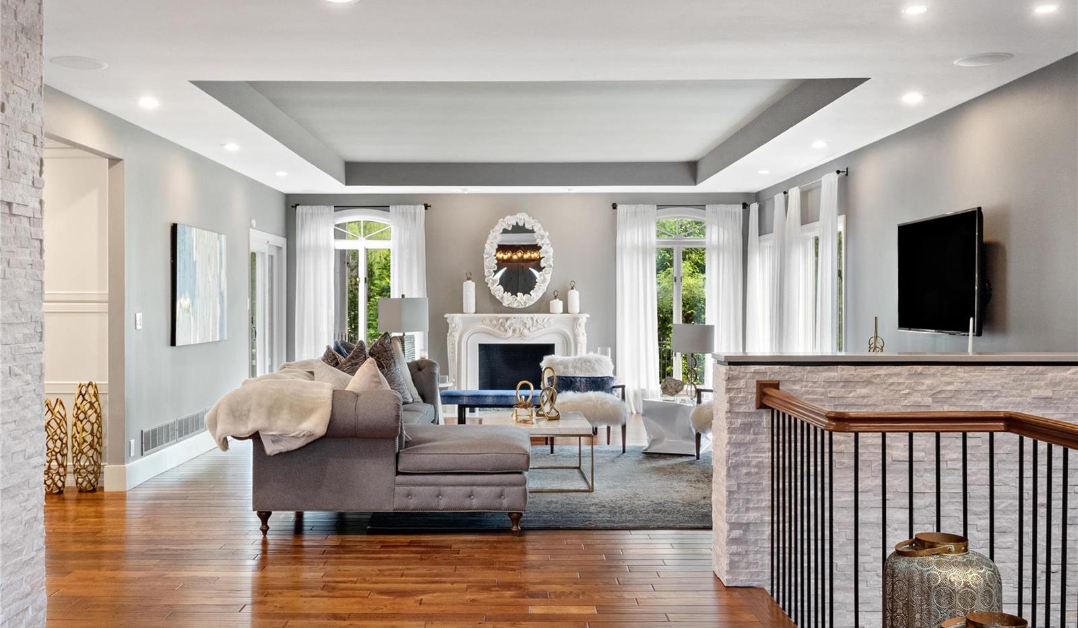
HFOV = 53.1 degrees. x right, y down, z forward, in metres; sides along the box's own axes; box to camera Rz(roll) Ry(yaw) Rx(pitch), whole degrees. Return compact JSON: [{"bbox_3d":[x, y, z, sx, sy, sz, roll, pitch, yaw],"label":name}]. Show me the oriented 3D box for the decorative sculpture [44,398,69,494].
[{"bbox_3d":[-3.442,0.921,7.660,0.200,0.685,0.200,0,1,-1],"label":"decorative sculpture"}]

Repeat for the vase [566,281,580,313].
[{"bbox_3d":[0.406,-0.192,12.590,0.142,0.389,0.142,0,1,-1],"label":"vase"}]

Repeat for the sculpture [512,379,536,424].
[{"bbox_3d":[-0.117,0.677,8.330,0.180,0.325,0.140,0,1,-1],"label":"sculpture"}]

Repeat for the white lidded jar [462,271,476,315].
[{"bbox_3d":[-0.812,-0.246,12.590,0.144,0.490,0.144,0,1,0],"label":"white lidded jar"}]

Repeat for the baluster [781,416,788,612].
[{"bbox_3d":[1.083,0.874,4.760,0.014,0.890,0.014,0,1,-1],"label":"baluster"}]

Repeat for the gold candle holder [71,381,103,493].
[{"bbox_3d":[-3.237,0.871,7.720,0.225,0.785,0.225,0,1,-1],"label":"gold candle holder"}]

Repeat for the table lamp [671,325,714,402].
[{"bbox_3d":[1.395,0.430,9.750,0.385,0.695,0.385,0,1,-1],"label":"table lamp"}]

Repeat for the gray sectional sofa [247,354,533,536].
[{"bbox_3d":[-0.961,0.860,8.053,1.740,0.860,3.500,0,1,-1],"label":"gray sectional sofa"}]

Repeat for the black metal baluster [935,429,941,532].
[{"bbox_3d":[1.489,0.883,4.020,0.014,0.890,0.014,0,1,-1],"label":"black metal baluster"}]

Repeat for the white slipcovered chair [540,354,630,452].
[{"bbox_3d":[0.411,0.803,9.830,0.720,0.860,0.750,0,1,-7],"label":"white slipcovered chair"}]

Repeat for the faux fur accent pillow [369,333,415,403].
[{"bbox_3d":[-1.234,0.450,9.000,0.170,0.530,0.480,-18,-5,18],"label":"faux fur accent pillow"}]

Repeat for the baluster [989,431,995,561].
[{"bbox_3d":[1.734,0.897,4.134,0.013,0.893,0.013,0,1,-1],"label":"baluster"}]

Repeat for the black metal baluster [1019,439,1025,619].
[{"bbox_3d":[1.796,0.899,4.020,0.013,0.893,0.013,0,1,-1],"label":"black metal baluster"}]

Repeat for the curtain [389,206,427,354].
[{"bbox_3d":[-1.586,-0.054,13.117,0.480,2.550,0.120,0,1,-1],"label":"curtain"}]

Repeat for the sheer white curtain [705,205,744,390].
[{"bbox_3d":[2.180,-0.052,12.691,0.455,2.467,0.121,0,1,-1],"label":"sheer white curtain"}]

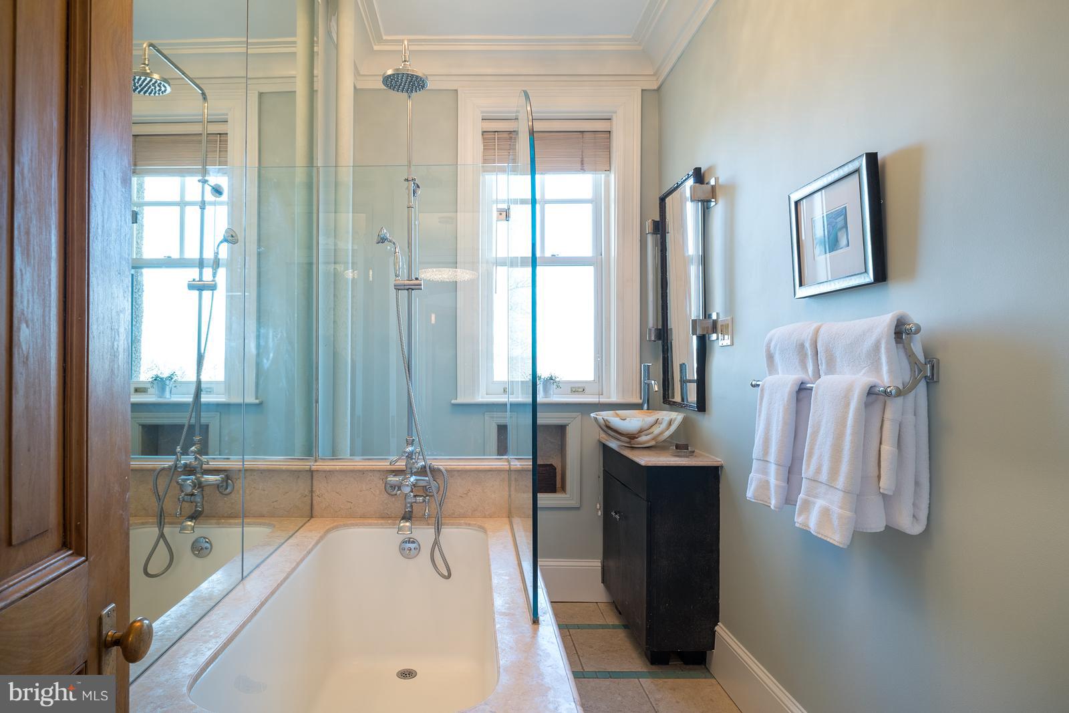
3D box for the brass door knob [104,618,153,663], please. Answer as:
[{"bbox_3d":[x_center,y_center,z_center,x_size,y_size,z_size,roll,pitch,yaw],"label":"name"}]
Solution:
[{"bbox_3d":[-0.553,0.387,0.730,0.051,0.055,0.054,0,-1,-12],"label":"brass door knob"}]

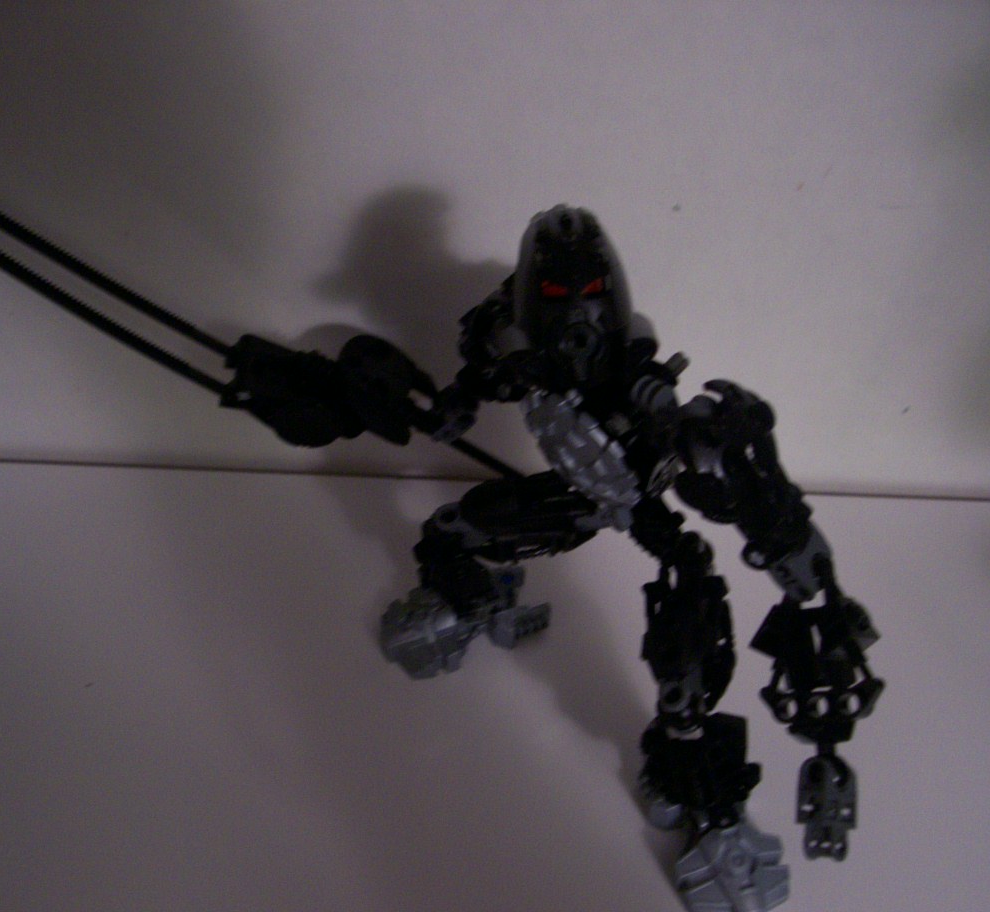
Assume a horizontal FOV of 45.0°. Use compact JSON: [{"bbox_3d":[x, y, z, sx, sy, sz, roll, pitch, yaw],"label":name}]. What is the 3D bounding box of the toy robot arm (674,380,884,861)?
[{"bbox_3d":[0.078,0.041,0.322,0.042,0.040,0.134,-7,67,0],"label":"toy robot arm"}]

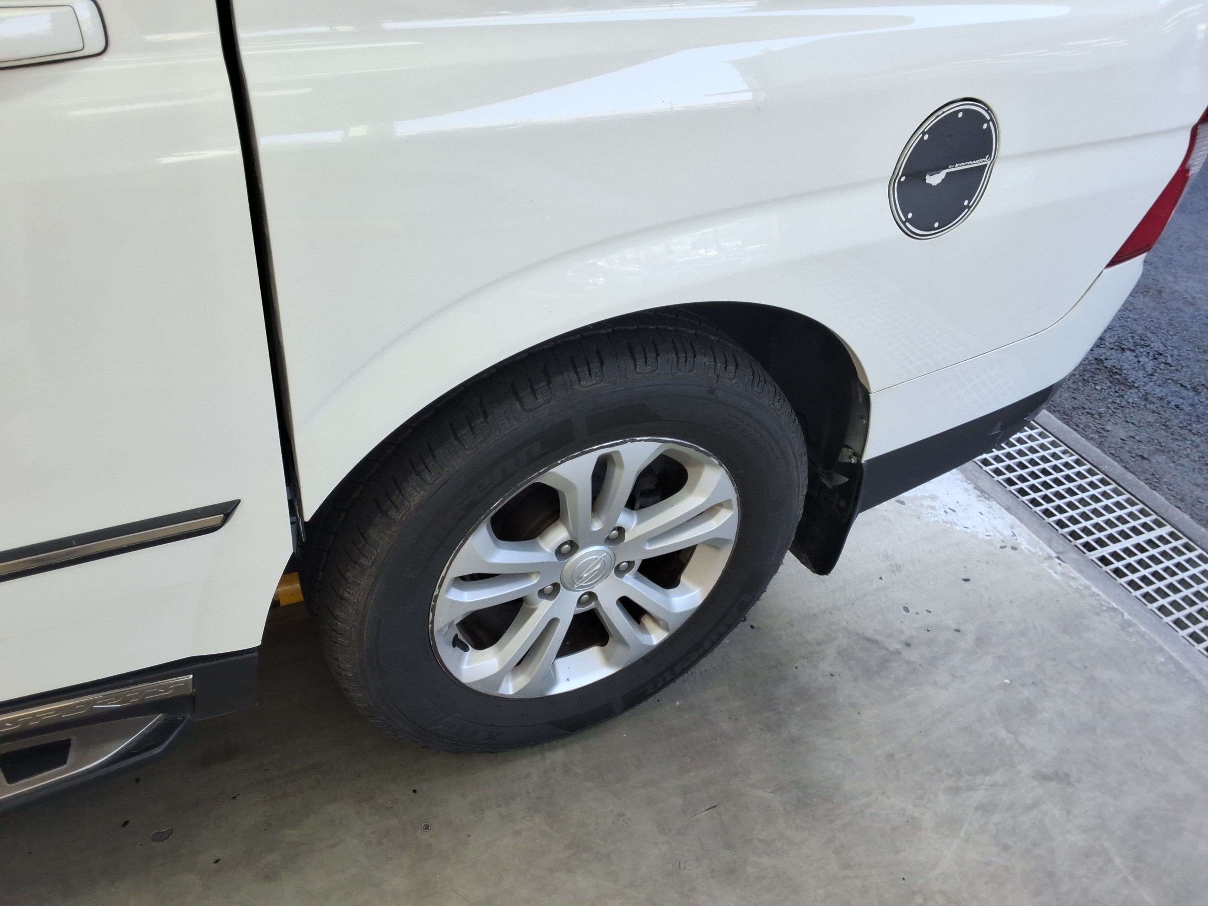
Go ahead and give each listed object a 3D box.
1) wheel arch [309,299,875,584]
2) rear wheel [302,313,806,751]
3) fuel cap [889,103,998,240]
[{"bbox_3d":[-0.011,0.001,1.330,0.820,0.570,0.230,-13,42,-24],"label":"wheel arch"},{"bbox_3d":[-0.061,0.118,1.473,0.760,0.760,0.260,-13,42,-24],"label":"rear wheel"},{"bbox_3d":[0.408,-0.346,1.185,0.172,0.174,0.026,-15,39,-26],"label":"fuel cap"}]

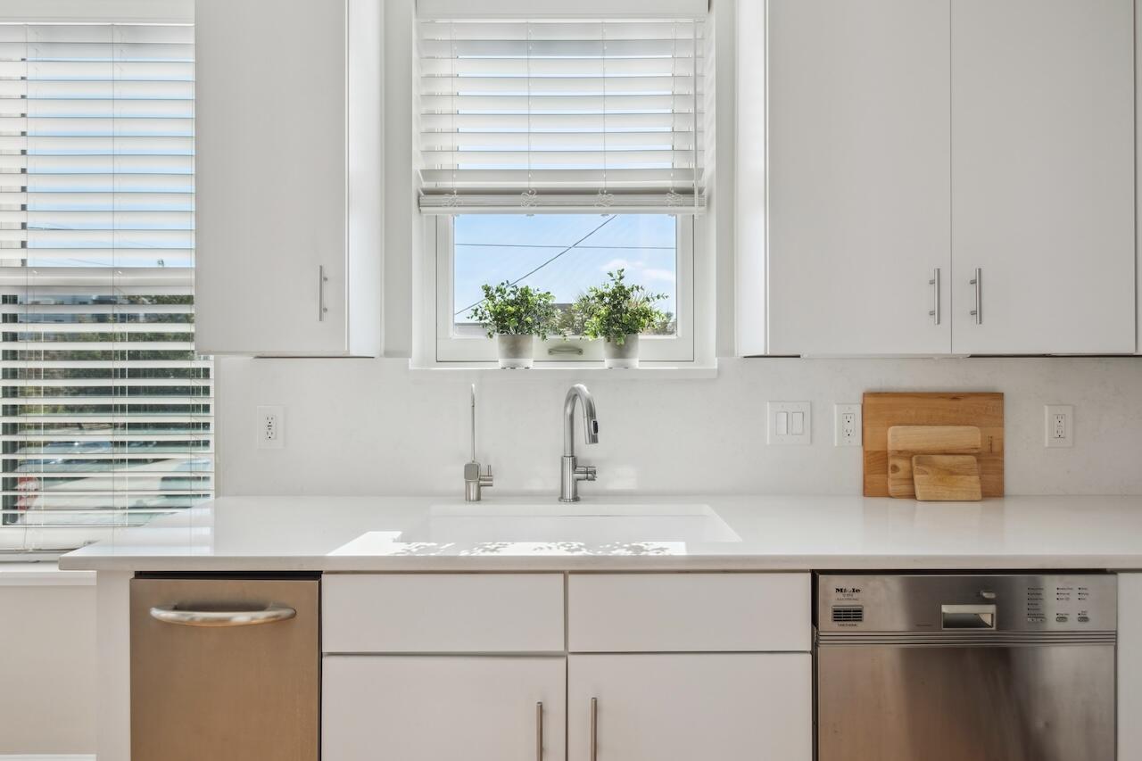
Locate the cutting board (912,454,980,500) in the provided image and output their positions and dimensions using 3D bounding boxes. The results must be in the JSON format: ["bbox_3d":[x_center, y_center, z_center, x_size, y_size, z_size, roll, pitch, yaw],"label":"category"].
[{"bbox_3d":[1.031,0.267,1.742,0.177,0.126,0.016,0,-12,0],"label":"cutting board"}]

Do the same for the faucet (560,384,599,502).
[{"bbox_3d":[0.028,0.168,1.690,0.095,0.317,0.170,0,1,-28],"label":"faucet"}]

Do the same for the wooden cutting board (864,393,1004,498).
[{"bbox_3d":[1.017,0.181,1.778,0.391,0.294,0.020,0,-2,0],"label":"wooden cutting board"}]

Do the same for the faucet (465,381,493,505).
[{"bbox_3d":[-0.249,0.169,1.685,0.077,0.320,0.145,0,1,-7],"label":"faucet"}]

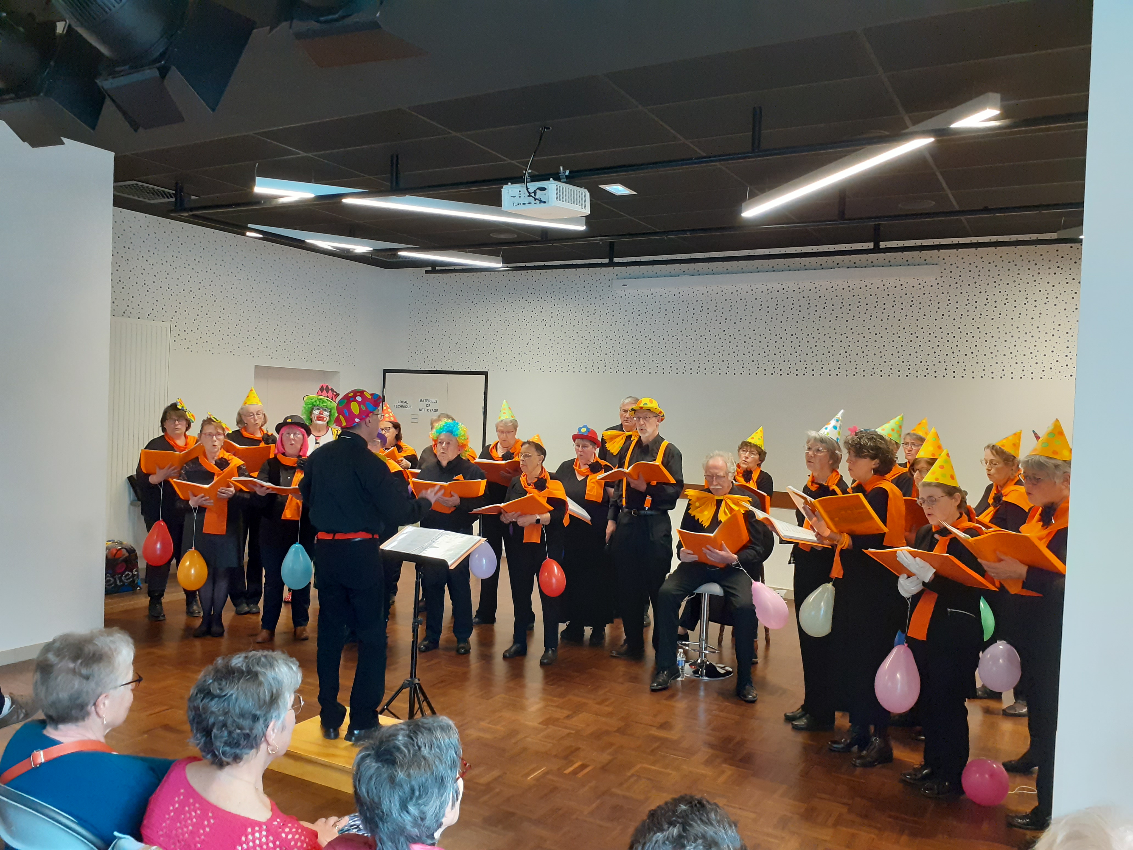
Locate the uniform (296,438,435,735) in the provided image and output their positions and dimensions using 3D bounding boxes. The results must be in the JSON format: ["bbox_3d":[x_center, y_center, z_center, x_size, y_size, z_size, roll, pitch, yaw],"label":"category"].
[{"bbox_3d":[-0.999,0.752,4.326,0.500,1.460,0.460,3,2,37],"label":"uniform"}]

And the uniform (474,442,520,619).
[{"bbox_3d":[-0.496,0.848,7.030,0.490,1.420,0.360,2,1,7],"label":"uniform"}]

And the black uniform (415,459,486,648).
[{"bbox_3d":[-0.813,0.868,6.280,0.500,1.340,0.330,2,1,12],"label":"black uniform"}]

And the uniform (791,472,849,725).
[{"bbox_3d":[1.457,0.984,5.024,0.400,1.420,0.460,1,2,-41],"label":"uniform"}]

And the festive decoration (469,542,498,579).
[{"bbox_3d":[-0.646,1.045,6.863,0.215,0.285,0.215,2,1,0],"label":"festive decoration"}]

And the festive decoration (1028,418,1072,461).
[{"bbox_3d":[2.232,0.072,4.080,0.190,0.185,0.190,8,-7,0],"label":"festive decoration"}]

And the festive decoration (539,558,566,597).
[{"bbox_3d":[-0.095,1.028,5.950,0.185,0.262,0.185,-7,0,-1],"label":"festive decoration"}]

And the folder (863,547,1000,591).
[{"bbox_3d":[1.579,0.619,3.851,0.310,0.050,0.480,33,-18,-21],"label":"folder"}]

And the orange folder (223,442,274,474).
[{"bbox_3d":[-2.477,0.250,6.832,0.450,0.290,0.120,-1,42,-5],"label":"orange folder"}]

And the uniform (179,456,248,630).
[{"bbox_3d":[-2.558,0.855,6.394,0.500,1.270,0.400,2,1,-14],"label":"uniform"}]

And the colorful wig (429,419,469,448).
[{"bbox_3d":[-0.822,0.078,6.260,0.255,0.235,0.245,2,1,18],"label":"colorful wig"}]

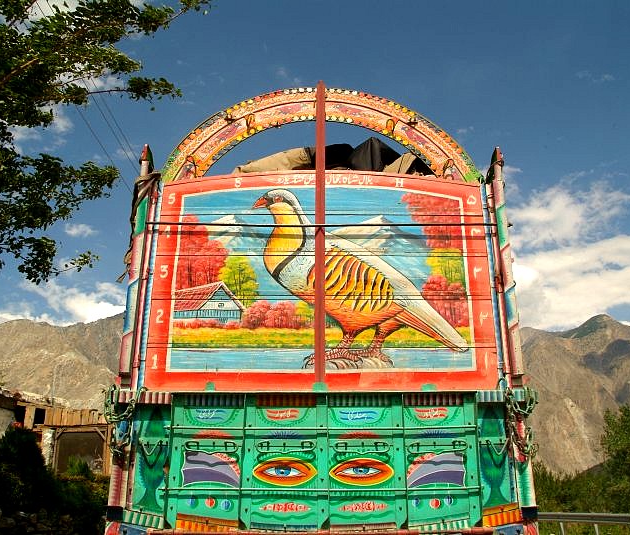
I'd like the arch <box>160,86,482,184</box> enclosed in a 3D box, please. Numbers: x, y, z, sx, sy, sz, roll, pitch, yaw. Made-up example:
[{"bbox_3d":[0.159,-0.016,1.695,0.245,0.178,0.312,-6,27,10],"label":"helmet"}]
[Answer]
[{"bbox_3d":[0.056,-0.894,4.151,2.194,0.725,0.120,0,-17,-1],"label":"arch"}]

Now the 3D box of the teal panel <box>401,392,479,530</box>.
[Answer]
[{"bbox_3d":[0.736,1.118,3.500,0.440,0.737,0.060,0,-17,-1],"label":"teal panel"}]

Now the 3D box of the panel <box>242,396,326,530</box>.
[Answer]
[{"bbox_3d":[-0.176,1.116,3.484,0.482,0.739,0.060,0,-17,-1],"label":"panel"}]

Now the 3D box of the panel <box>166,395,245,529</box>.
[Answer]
[{"bbox_3d":[-0.626,1.111,3.477,0.429,0.732,0.060,0,-17,-1],"label":"panel"}]

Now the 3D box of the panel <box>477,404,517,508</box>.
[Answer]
[{"bbox_3d":[1.055,1.098,3.512,0.204,0.576,0.060,0,-17,-1],"label":"panel"}]

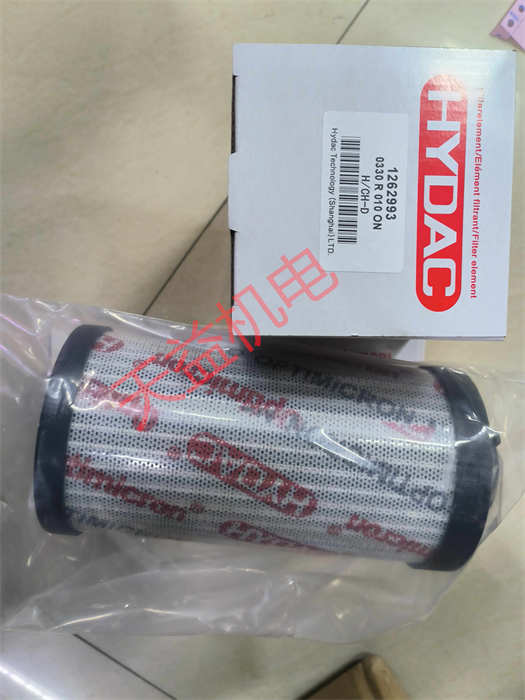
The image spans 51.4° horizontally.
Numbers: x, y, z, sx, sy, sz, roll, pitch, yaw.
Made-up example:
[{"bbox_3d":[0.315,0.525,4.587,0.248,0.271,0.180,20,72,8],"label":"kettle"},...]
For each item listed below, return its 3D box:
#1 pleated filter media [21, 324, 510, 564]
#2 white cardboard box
[{"bbox_3d":[0.000,0.046,0.261,0.180,0.095,0.095,7,94,-3],"label":"pleated filter media"},{"bbox_3d":[0.035,-0.063,0.297,0.101,0.206,0.101,0,94,-2],"label":"white cardboard box"}]

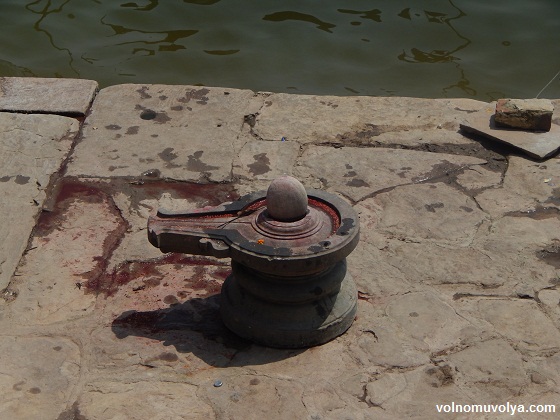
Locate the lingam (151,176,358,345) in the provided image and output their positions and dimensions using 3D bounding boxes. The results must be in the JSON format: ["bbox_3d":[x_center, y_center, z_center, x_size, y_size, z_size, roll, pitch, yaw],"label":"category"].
[{"bbox_3d":[-0.089,0.123,6.467,0.728,0.537,0.482,0,32,0],"label":"lingam"}]

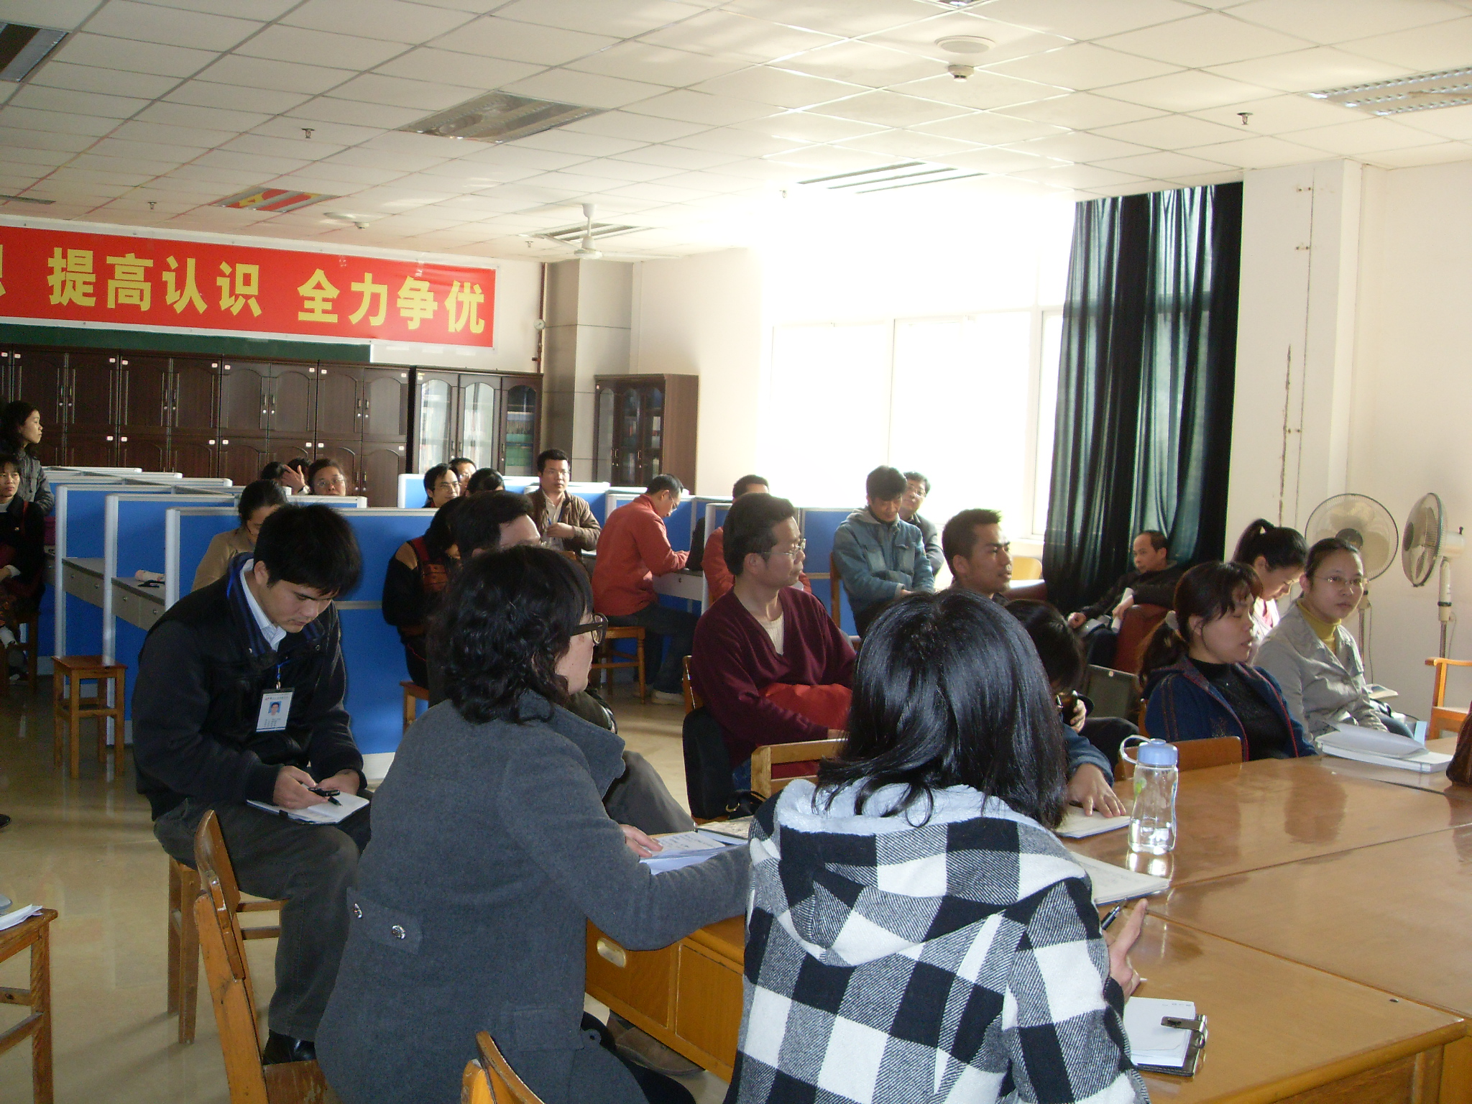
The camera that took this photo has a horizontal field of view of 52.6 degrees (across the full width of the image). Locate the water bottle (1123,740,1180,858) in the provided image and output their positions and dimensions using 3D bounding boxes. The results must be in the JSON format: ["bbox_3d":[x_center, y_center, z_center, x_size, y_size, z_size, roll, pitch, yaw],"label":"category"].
[{"bbox_3d":[0.708,0.417,2.540,0.080,0.180,0.086,2,4,0],"label":"water bottle"}]

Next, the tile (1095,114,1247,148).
[{"bbox_3d":[2.053,-1.975,7.005,0.600,0.020,0.600,-1,6,-33],"label":"tile"}]

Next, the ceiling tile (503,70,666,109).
[{"bbox_3d":[-0.642,-2.010,6.441,0.600,0.022,0.600,-1,6,-34],"label":"ceiling tile"}]

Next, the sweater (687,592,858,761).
[{"bbox_3d":[0.110,0.329,3.784,0.360,0.490,0.460,7,6,43],"label":"sweater"}]

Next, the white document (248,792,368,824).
[{"bbox_3d":[-1.020,0.598,3.545,0.280,0.022,0.195,5,6,25],"label":"white document"}]

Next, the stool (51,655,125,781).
[{"bbox_3d":[-2.593,0.666,5.966,0.235,0.445,0.335,-1,5,-33],"label":"stool"}]

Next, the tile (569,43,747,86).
[{"bbox_3d":[-0.325,-2.005,6.134,0.595,0.020,0.595,-1,6,-33],"label":"tile"}]

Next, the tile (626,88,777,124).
[{"bbox_3d":[-0.144,-2.022,6.780,0.600,0.022,0.600,-1,6,-34],"label":"tile"}]

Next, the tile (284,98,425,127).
[{"bbox_3d":[-1.874,-2.189,7.427,0.600,0.030,0.600,-1,6,-34],"label":"tile"}]

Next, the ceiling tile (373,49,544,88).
[{"bbox_3d":[-1.181,-2.069,6.383,0.600,0.030,0.600,-1,6,-34],"label":"ceiling tile"}]

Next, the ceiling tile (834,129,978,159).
[{"bbox_3d":[0.885,-2.083,7.616,0.595,0.020,0.595,-1,6,-33],"label":"ceiling tile"}]

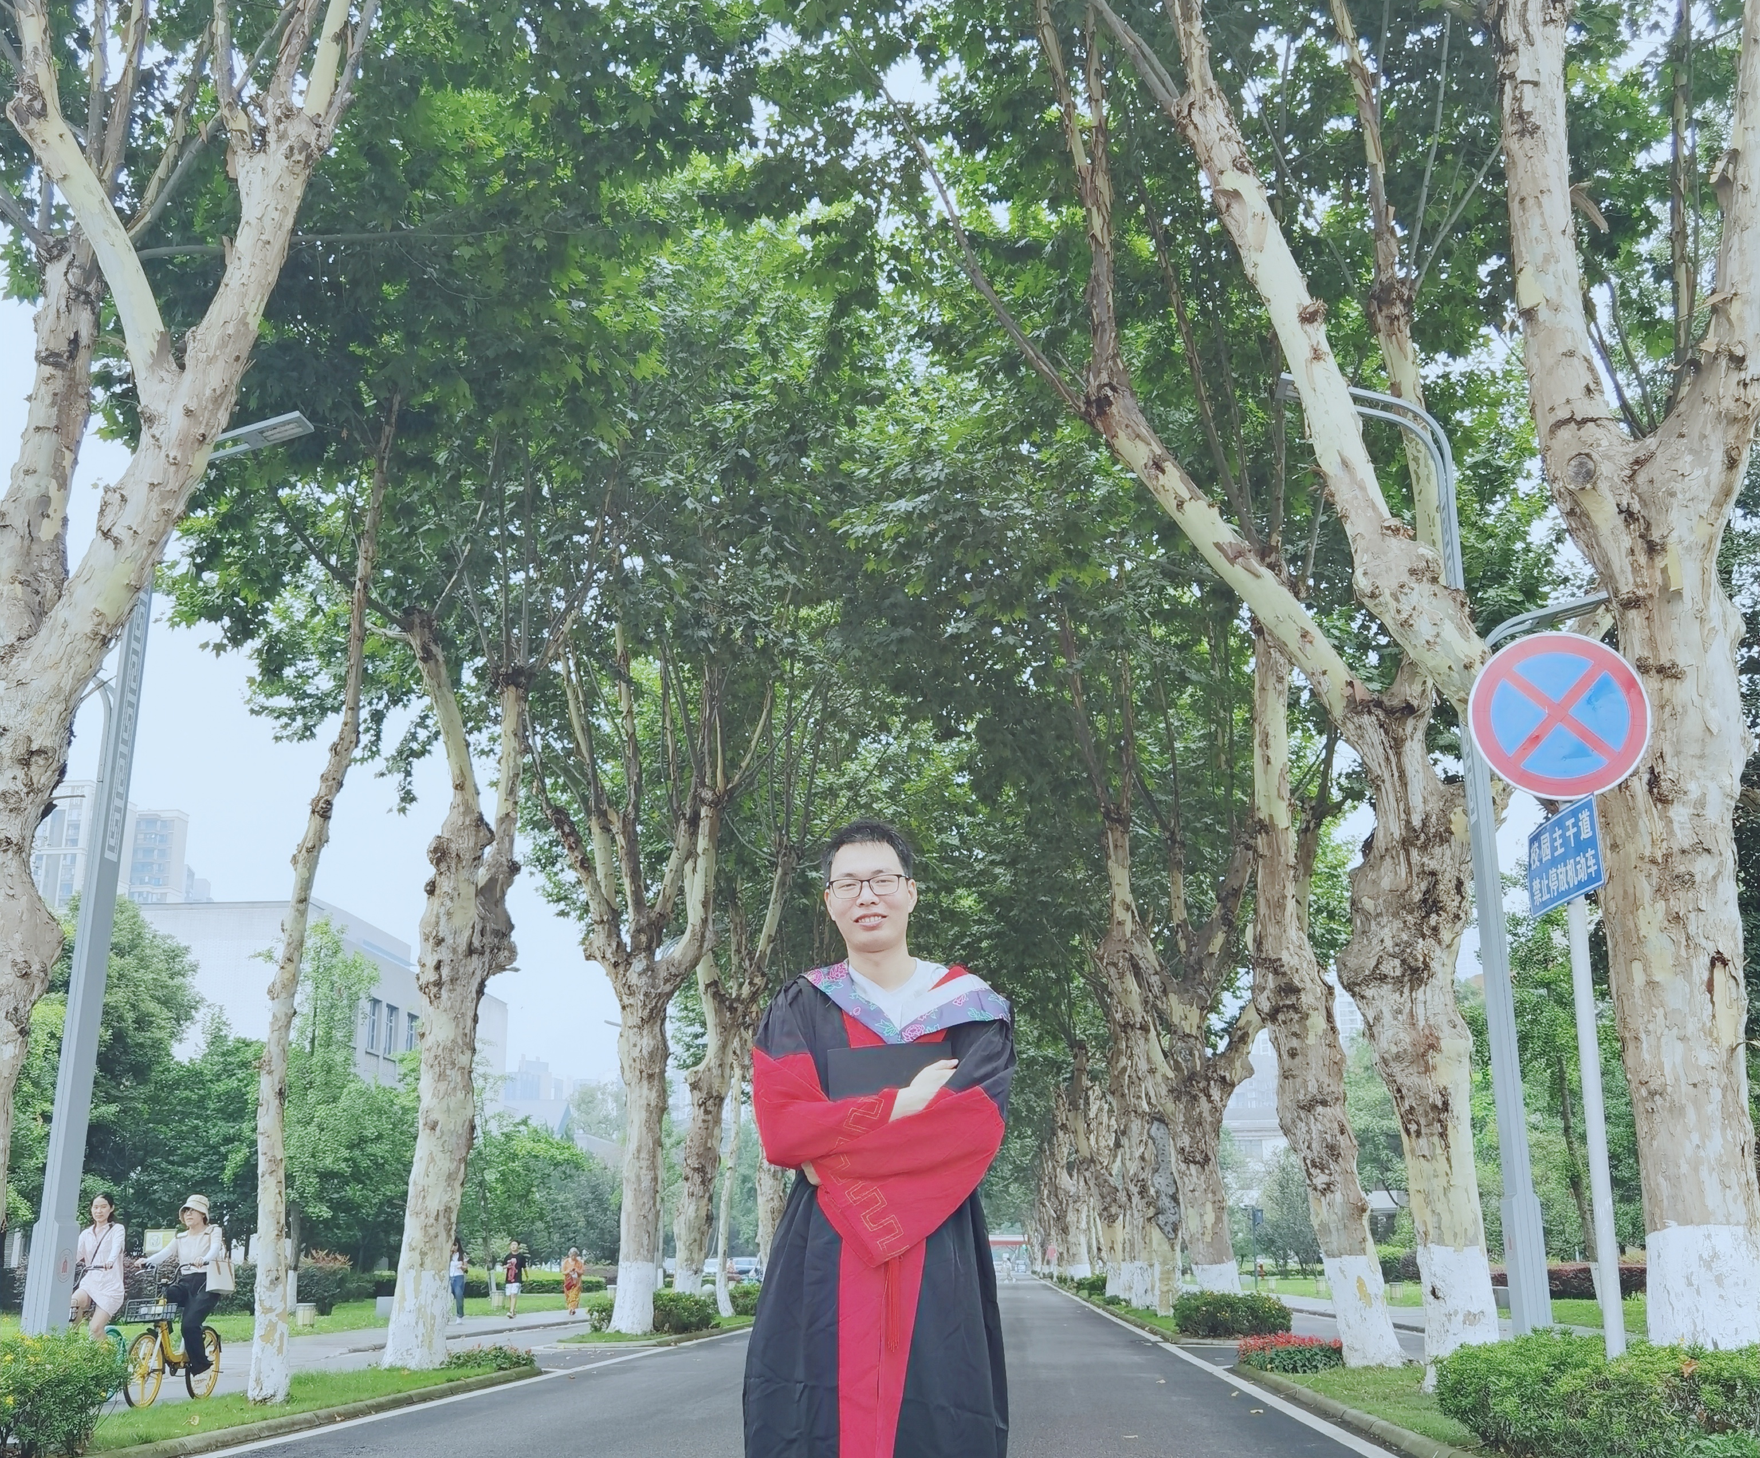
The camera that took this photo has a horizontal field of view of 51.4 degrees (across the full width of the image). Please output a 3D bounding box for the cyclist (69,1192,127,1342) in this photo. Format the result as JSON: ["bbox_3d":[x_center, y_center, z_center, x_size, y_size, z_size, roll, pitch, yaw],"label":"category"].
[{"bbox_3d":[-6.198,4.421,14.543,0.500,1.450,0.700,-1,-17,4],"label":"cyclist"}]

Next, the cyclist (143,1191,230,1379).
[{"bbox_3d":[-5.607,4.515,14.828,0.520,1.460,0.700,-1,-17,4],"label":"cyclist"}]

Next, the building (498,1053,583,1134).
[{"bbox_3d":[-119.238,153.114,632.623,30.000,70.000,20.000,-1,-17,4],"label":"building"}]

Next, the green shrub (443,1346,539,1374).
[{"bbox_3d":[-3.436,5.568,16.184,0.750,0.240,0.850,-1,-17,4],"label":"green shrub"}]

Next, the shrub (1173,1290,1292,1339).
[{"bbox_3d":[4.728,7.843,24.584,1.500,0.660,1.500,-1,-17,4],"label":"shrub"}]

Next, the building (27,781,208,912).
[{"bbox_3d":[-163.222,62.276,376.917,36.000,98.000,20.000,-1,-17,4],"label":"building"}]

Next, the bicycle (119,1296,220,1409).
[{"bbox_3d":[-5.595,4.824,14.527,0.550,1.000,1.600,-1,-17,4],"label":"bicycle"}]

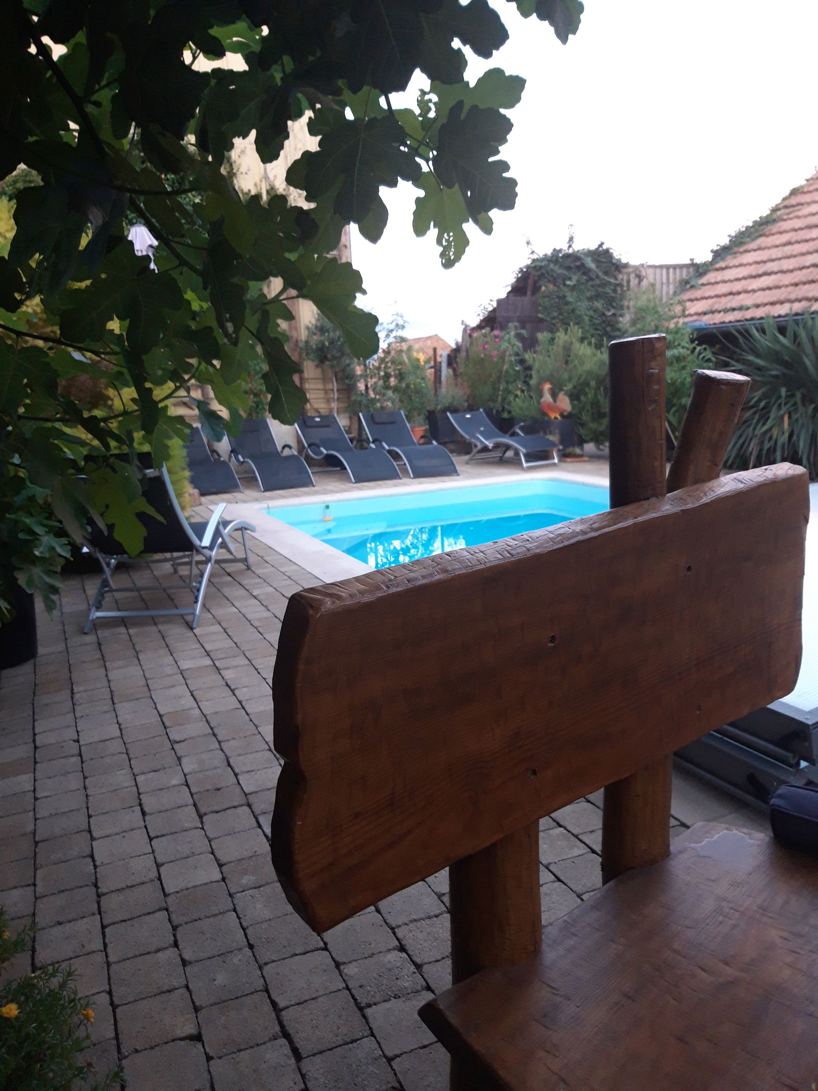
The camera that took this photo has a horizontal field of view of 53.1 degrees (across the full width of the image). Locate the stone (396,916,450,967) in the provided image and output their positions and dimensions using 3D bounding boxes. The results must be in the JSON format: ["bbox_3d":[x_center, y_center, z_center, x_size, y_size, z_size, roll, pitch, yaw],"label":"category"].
[{"bbox_3d":[0.057,0.895,1.816,0.140,0.055,0.133,-7,13,-21],"label":"stone"}]

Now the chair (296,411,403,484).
[{"bbox_3d":[-0.803,-1.254,10.391,0.640,0.732,1.708,-9,13,-29],"label":"chair"}]

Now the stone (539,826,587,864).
[{"bbox_3d":[0.385,0.811,2.150,0.140,0.055,0.133,-7,13,-21],"label":"stone"}]

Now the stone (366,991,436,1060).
[{"bbox_3d":[0.004,0.946,1.582,0.138,0.060,0.137,-7,12,-23],"label":"stone"}]

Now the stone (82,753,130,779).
[{"bbox_3d":[-0.953,0.722,2.593,0.135,0.050,0.120,-6,12,-23],"label":"stone"}]

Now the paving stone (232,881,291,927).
[{"bbox_3d":[-0.334,0.880,1.967,0.140,0.055,0.133,-7,13,-21],"label":"paving stone"}]

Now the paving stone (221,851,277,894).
[{"bbox_3d":[-0.390,0.858,2.089,0.140,0.055,0.130,-7,13,-21],"label":"paving stone"}]

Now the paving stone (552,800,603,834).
[{"bbox_3d":[0.483,0.789,2.296,0.140,0.060,0.141,-7,12,-23],"label":"paving stone"}]

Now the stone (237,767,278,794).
[{"bbox_3d":[-0.433,0.730,2.474,0.135,0.050,0.132,-6,12,-23],"label":"stone"}]

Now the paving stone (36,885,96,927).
[{"bbox_3d":[-0.821,0.897,1.979,0.139,0.060,0.135,-7,12,-23],"label":"paving stone"}]

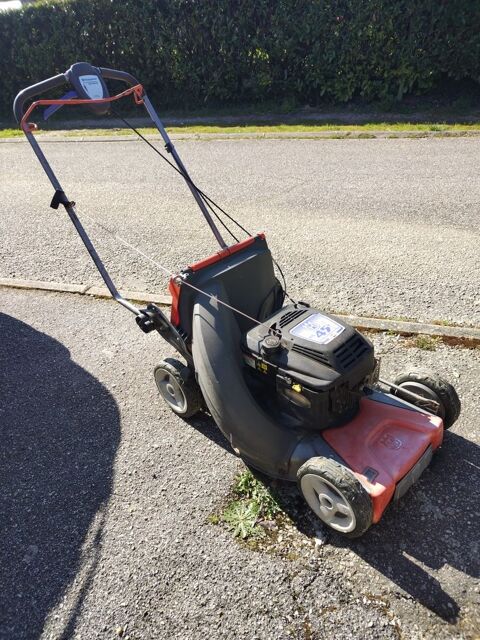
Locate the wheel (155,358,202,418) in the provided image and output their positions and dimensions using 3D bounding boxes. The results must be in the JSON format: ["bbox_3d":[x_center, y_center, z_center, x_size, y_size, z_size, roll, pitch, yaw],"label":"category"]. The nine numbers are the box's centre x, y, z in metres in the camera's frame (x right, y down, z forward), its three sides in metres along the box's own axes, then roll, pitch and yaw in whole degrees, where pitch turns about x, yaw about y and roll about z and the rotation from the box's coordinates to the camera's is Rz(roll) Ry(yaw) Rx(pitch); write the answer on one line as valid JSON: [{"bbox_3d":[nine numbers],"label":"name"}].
[{"bbox_3d":[-0.213,0.234,1.645,0.053,0.210,0.210,-30,39,-34],"label":"wheel"}]

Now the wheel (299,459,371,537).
[{"bbox_3d":[0.238,0.448,1.221,0.053,0.208,0.208,-30,39,-34],"label":"wheel"}]

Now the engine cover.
[{"bbox_3d":[0.208,0.119,1.425,0.260,0.204,0.326,-30,39,-34],"label":"engine cover"}]

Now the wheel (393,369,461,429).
[{"bbox_3d":[0.567,0.254,1.483,0.053,0.208,0.208,-30,39,-34],"label":"wheel"}]

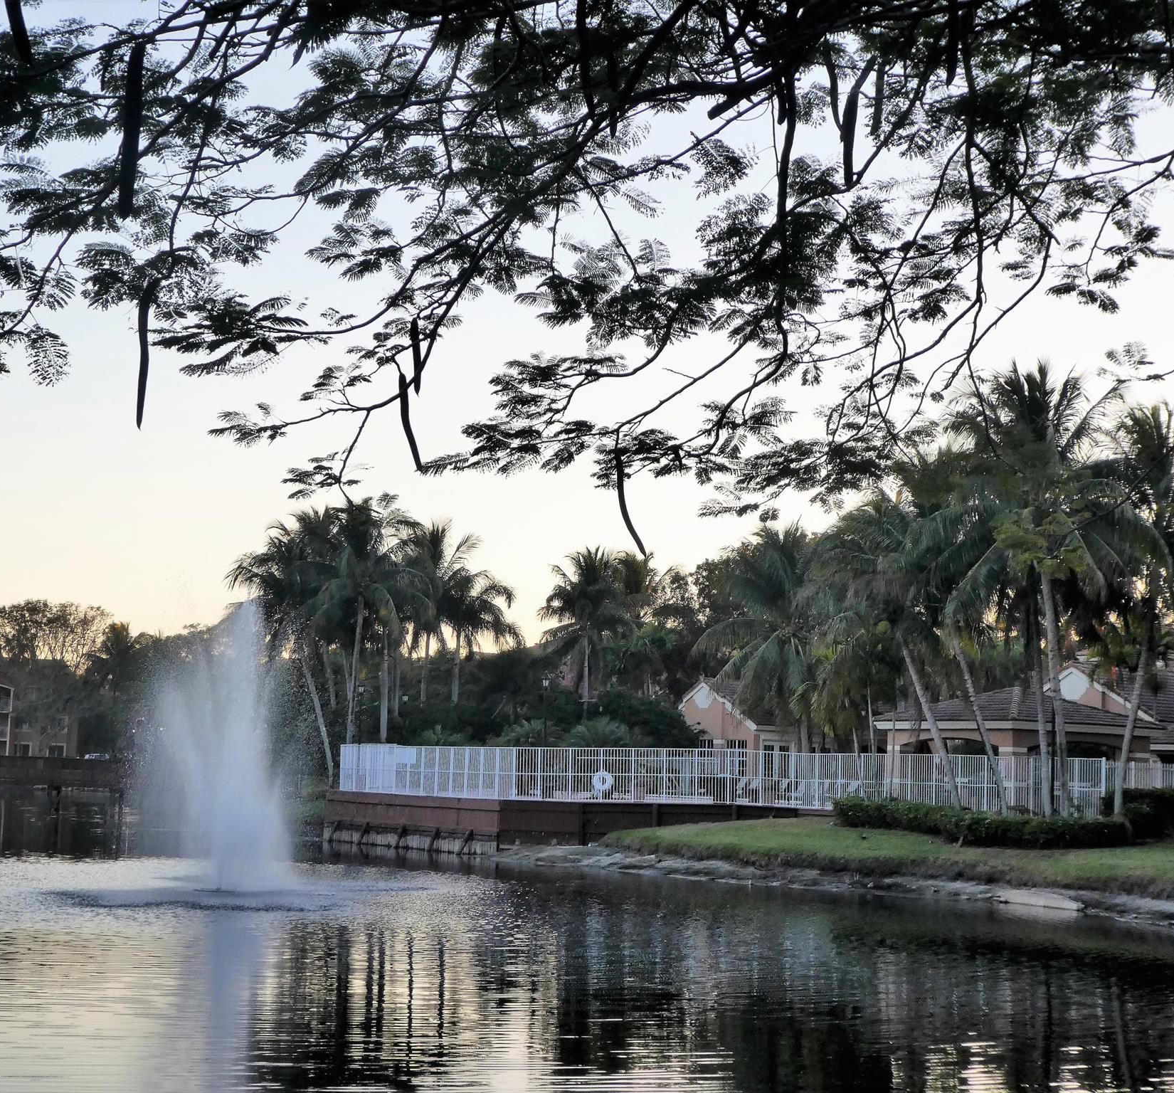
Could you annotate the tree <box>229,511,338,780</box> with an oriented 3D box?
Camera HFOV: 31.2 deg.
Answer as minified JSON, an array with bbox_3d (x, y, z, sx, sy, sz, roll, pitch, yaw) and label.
[{"bbox_3d":[-11.057,3.734,76.996,4.250,10.320,4.250,2,-6,-8],"label":"tree"}]

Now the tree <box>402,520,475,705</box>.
[{"bbox_3d":[-6.988,4.900,99.005,3.750,12.390,3.750,2,-6,-4],"label":"tree"}]

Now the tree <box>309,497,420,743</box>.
[{"bbox_3d":[-8.675,3.662,82.037,4.440,11.440,4.440,2,-6,-6],"label":"tree"}]

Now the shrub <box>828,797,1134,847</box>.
[{"bbox_3d":[10.299,7.339,55.569,7.900,1.000,2.200,-3,-7,36],"label":"shrub"}]

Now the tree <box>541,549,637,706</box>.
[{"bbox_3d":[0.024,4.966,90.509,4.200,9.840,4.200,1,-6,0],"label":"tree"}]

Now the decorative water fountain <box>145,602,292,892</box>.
[{"bbox_3d":[-7.929,4.317,45.319,3.100,6.180,3.000,3,-6,-10],"label":"decorative water fountain"}]

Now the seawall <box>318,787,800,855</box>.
[{"bbox_3d":[-2.183,8.366,62.824,18.470,1.670,3.300,-3,-7,38],"label":"seawall"}]

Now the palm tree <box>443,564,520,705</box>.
[{"bbox_3d":[-5.153,6.172,101.894,3.970,10.570,3.970,2,-6,-3],"label":"palm tree"}]

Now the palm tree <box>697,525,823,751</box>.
[{"bbox_3d":[5.832,3.784,68.461,4.600,8.920,4.600,1,-6,5],"label":"palm tree"}]

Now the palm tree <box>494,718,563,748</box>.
[{"bbox_3d":[-2.093,7.455,75.138,2.400,2.670,2.400,2,-6,-1],"label":"palm tree"}]

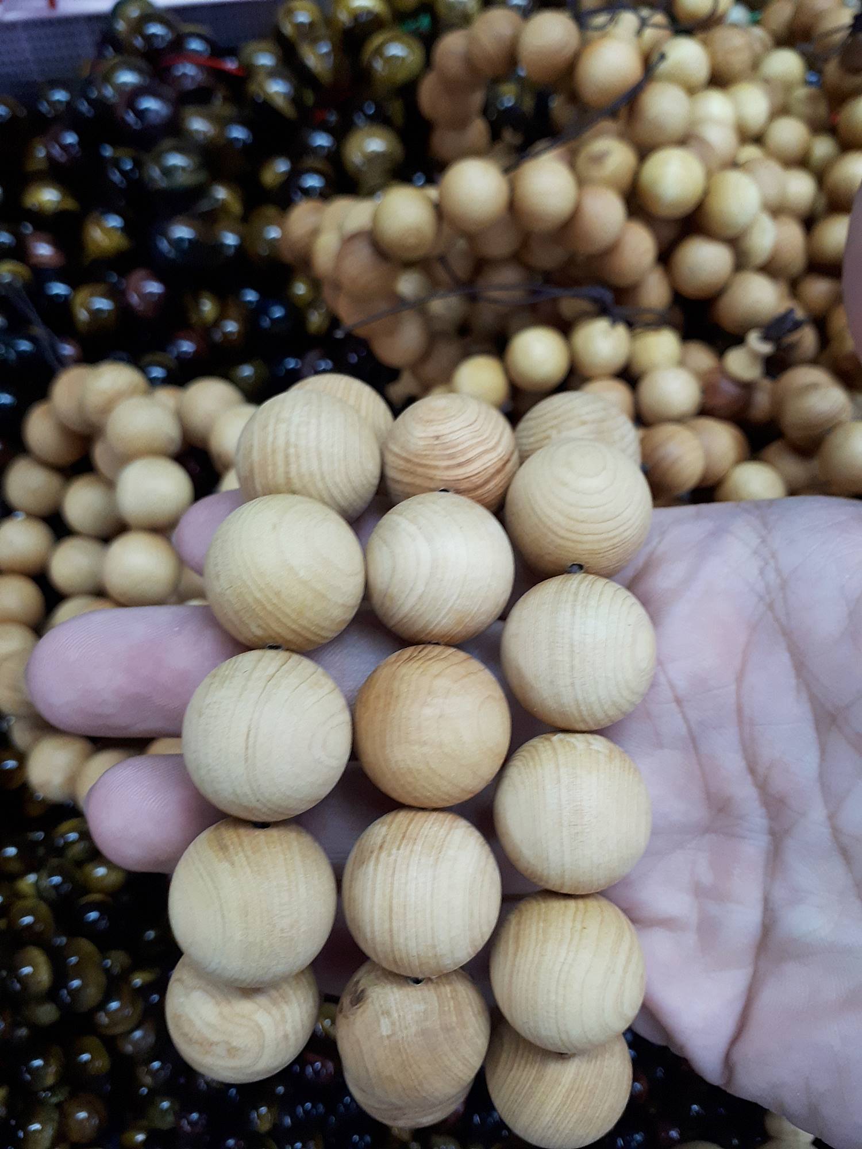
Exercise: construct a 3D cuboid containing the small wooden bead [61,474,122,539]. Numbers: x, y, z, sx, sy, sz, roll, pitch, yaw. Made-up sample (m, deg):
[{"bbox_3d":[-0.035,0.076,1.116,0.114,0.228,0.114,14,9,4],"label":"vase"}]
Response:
[{"bbox_3d":[-0.085,-0.017,0.227,0.016,0.016,0.016,0,58,0],"label":"small wooden bead"}]

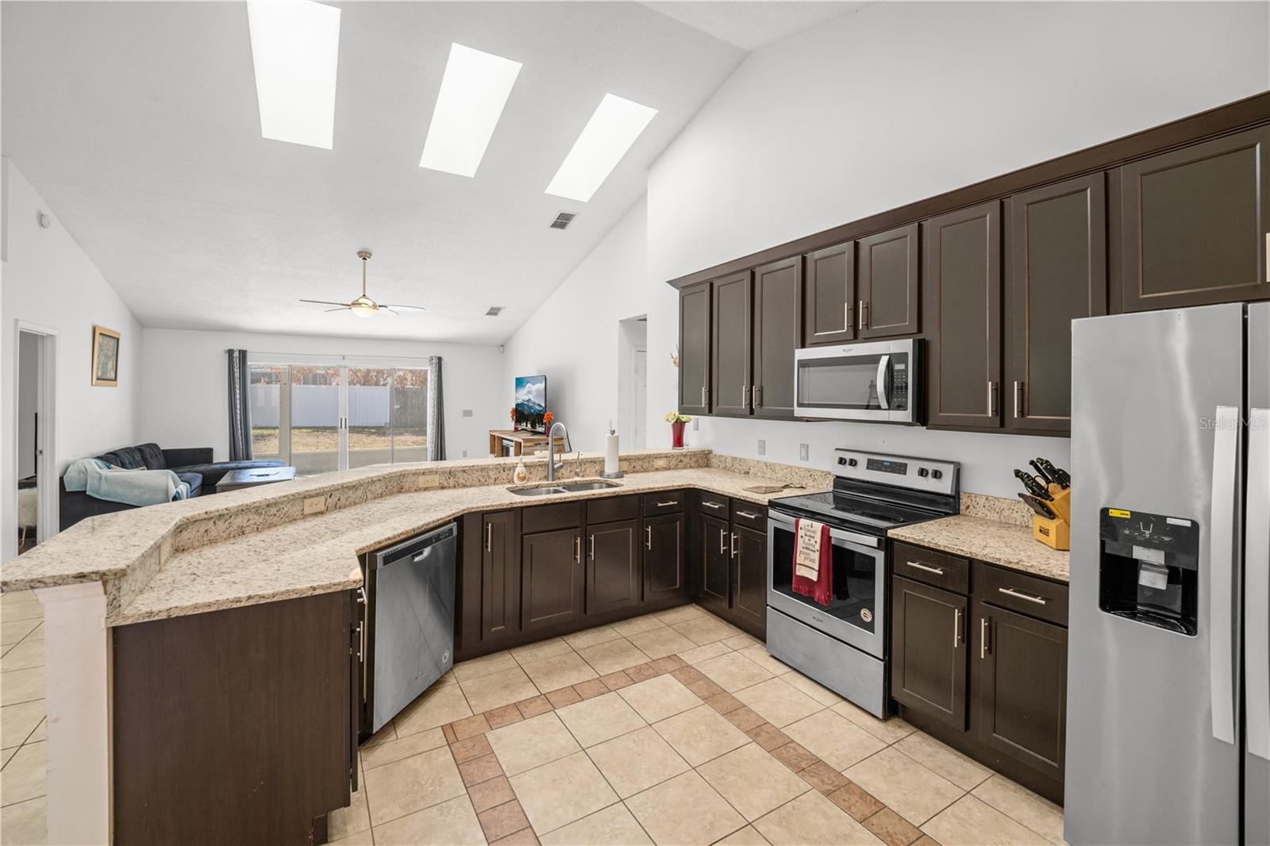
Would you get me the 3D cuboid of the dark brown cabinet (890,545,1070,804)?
[{"bbox_3d":[1.707,1.011,2.273,0.625,0.895,0.696,-2,4,-32],"label":"dark brown cabinet"}]

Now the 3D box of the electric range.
[{"bbox_3d":[1.282,0.821,2.854,0.705,1.190,0.757,-2,4,-32],"label":"electric range"}]

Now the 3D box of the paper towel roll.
[{"bbox_3d":[-0.184,0.251,3.930,0.118,0.290,0.118,0,3,0],"label":"paper towel roll"}]

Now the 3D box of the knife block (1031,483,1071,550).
[{"bbox_3d":[1.874,0.404,2.135,0.215,0.255,0.140,0,3,9],"label":"knife block"}]

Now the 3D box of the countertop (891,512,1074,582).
[{"bbox_3d":[1.684,0.546,2.233,0.655,0.038,0.696,-2,4,-32],"label":"countertop"}]

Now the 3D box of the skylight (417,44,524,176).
[{"bbox_3d":[-1.416,-2.535,4.121,0.500,0.080,1.370,-3,-11,-32],"label":"skylight"}]

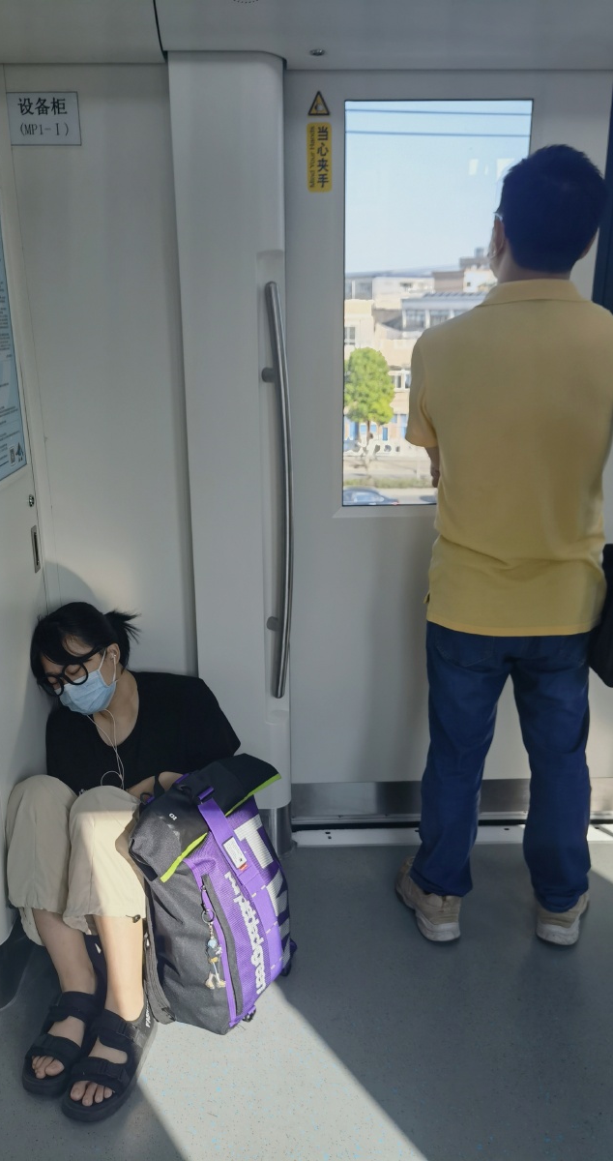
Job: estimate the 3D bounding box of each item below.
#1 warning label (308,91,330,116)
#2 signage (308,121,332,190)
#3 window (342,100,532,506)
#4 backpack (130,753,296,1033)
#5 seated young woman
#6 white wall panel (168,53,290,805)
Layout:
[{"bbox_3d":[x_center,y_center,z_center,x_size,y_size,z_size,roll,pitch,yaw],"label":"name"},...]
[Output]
[{"bbox_3d":[0.028,-1.023,1.945,0.046,0.049,0.003,-1,18,-1],"label":"warning label"},{"bbox_3d":[0.029,-0.906,1.939,0.054,0.136,0.006,-1,19,-1],"label":"signage"},{"bbox_3d":[0.284,-0.598,2.053,0.397,0.876,0.030,-1,19,-1],"label":"window"},{"bbox_3d":[-0.187,0.643,1.865,0.175,0.455,0.285,-1,16,31],"label":"backpack"},{"bbox_3d":[-0.366,0.483,1.891,0.450,0.750,0.810,1,18,4],"label":"seated young woman"},{"bbox_3d":[-0.150,-0.233,2.047,0.225,1.666,0.100,-1,19,-1],"label":"white wall panel"}]

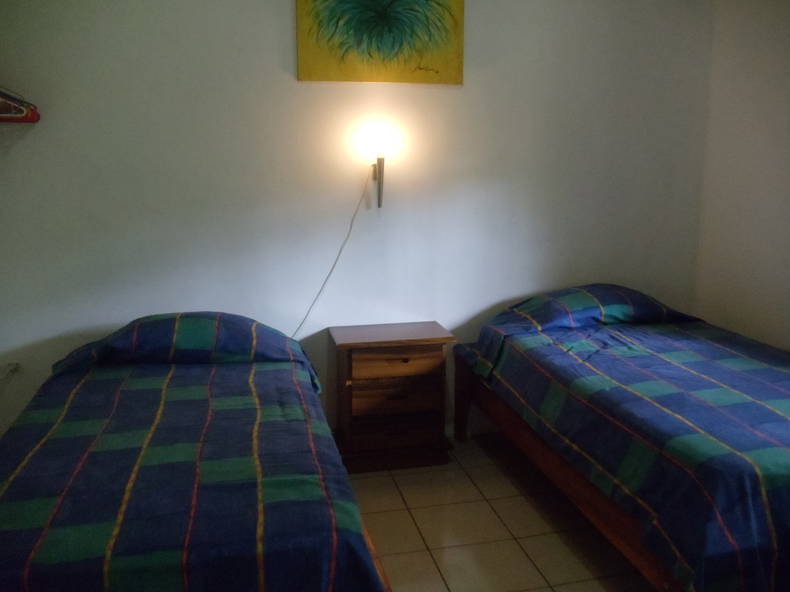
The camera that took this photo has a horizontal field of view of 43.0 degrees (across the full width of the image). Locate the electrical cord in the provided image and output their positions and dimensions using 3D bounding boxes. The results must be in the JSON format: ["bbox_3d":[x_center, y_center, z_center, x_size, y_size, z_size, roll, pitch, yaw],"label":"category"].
[{"bbox_3d":[-0.255,-0.168,4.010,0.337,0.679,0.035,-4,15,-12],"label":"electrical cord"}]

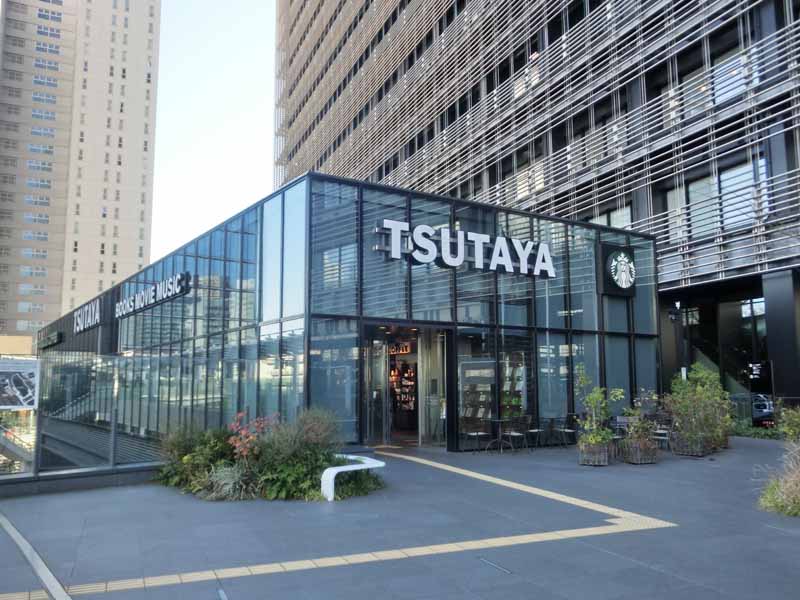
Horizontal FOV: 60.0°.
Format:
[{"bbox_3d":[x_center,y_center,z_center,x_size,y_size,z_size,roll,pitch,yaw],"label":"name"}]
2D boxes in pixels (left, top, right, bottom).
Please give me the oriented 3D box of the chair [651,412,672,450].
[{"bbox_3d":[6.134,3.108,16.200,0.460,0.840,0.500,-5,-9,37],"label":"chair"}]

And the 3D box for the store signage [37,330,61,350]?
[{"bbox_3d":[-23.694,2.849,46.820,0.280,0.650,9.500,5,-9,-33],"label":"store signage"}]

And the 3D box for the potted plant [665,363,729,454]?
[{"bbox_3d":[6.803,2.472,15.800,1.150,1.950,1.000,5,-9,-33],"label":"potted plant"}]

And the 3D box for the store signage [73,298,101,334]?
[{"bbox_3d":[-15.509,0.856,34.523,0.220,1.100,7.000,5,-9,-33],"label":"store signage"}]

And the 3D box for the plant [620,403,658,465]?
[{"bbox_3d":[4.757,2.618,13.800,0.700,1.200,0.660,-3,-8,19],"label":"plant"}]

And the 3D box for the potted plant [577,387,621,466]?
[{"bbox_3d":[3.841,2.405,13.450,0.780,1.540,0.700,-2,-7,16],"label":"potted plant"}]

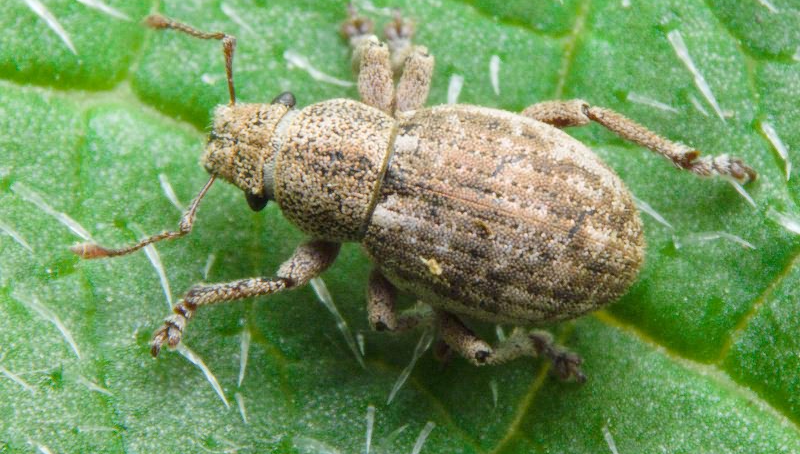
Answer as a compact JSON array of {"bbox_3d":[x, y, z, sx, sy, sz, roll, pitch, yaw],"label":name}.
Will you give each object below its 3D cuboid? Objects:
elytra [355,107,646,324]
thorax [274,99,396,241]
[{"bbox_3d":[0.001,0.000,0.028,0.003,0.002,0.002,14,80,3],"label":"elytra"},{"bbox_3d":[-0.001,-0.001,0.028,0.001,0.001,0.002,15,80,-2],"label":"thorax"}]

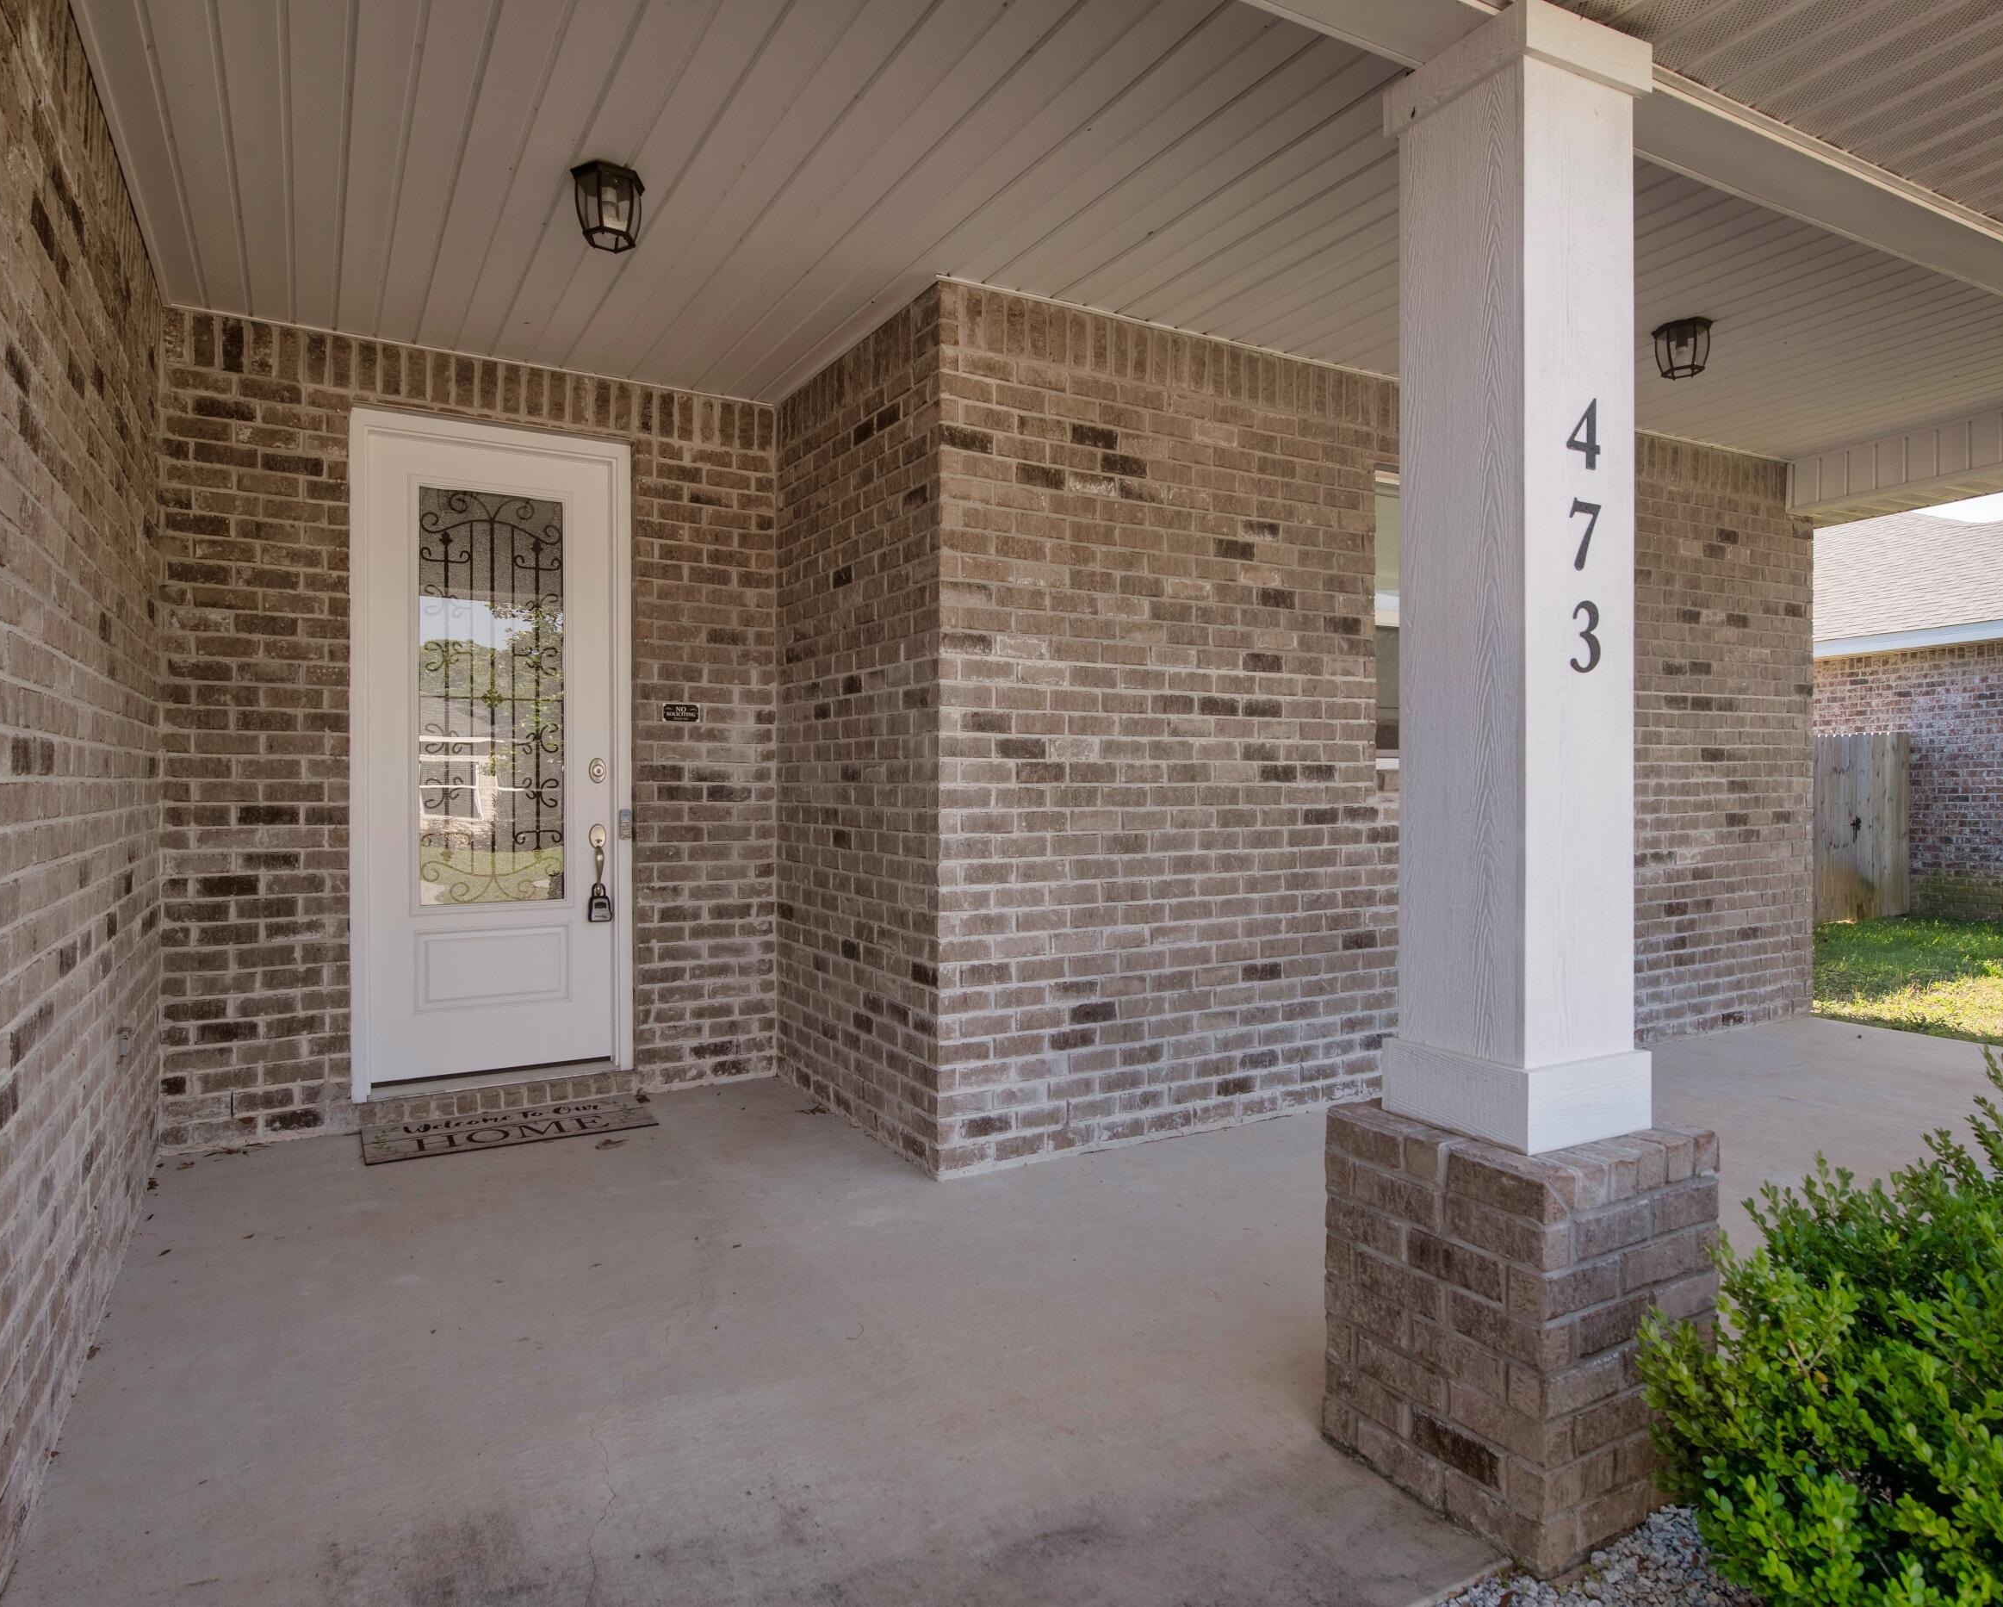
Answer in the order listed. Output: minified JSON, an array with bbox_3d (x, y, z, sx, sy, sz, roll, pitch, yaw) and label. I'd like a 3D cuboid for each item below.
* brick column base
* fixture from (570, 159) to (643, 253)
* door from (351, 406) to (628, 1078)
[{"bbox_3d":[0.983,0.939,2.314,0.498,0.657,0.497,0,0,-30],"label":"brick column base"},{"bbox_3d":[-1.043,-1.575,3.213,0.195,0.168,0.175,0,0,-30],"label":"fixture"},{"bbox_3d":[-1.965,-0.174,4.701,1.010,2.530,0.125,0,0,-30],"label":"door"}]

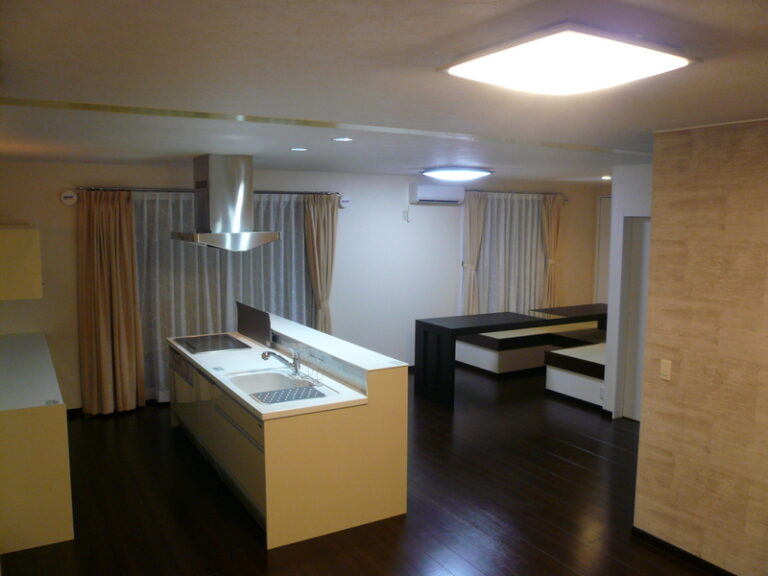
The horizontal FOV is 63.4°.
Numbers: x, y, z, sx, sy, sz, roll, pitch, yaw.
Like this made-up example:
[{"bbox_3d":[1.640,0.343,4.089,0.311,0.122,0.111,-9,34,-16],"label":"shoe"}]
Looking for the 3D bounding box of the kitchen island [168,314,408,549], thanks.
[{"bbox_3d":[-0.940,0.907,5.003,0.985,1.006,2.676,-3,7,-30],"label":"kitchen island"}]

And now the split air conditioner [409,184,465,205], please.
[{"bbox_3d":[0.675,-1.190,7.929,0.729,0.241,0.217,-3,7,-30],"label":"split air conditioner"}]

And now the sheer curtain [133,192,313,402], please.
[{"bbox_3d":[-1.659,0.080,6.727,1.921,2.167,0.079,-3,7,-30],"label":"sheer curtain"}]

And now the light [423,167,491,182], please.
[{"bbox_3d":[0.789,-1.213,6.742,0.591,0.124,0.591,-3,7,-30],"label":"light"}]

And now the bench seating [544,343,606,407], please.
[{"bbox_3d":[2.595,0.967,6.905,1.428,0.497,0.808,-3,7,-30],"label":"bench seating"}]

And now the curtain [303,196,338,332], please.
[{"bbox_3d":[-0.730,0.036,7.224,0.364,2.211,0.128,-3,7,-30],"label":"curtain"}]

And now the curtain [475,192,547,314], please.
[{"bbox_3d":[1.767,-0.371,8.676,1.251,1.876,0.079,-3,7,-30],"label":"curtain"}]

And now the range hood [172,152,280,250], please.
[{"bbox_3d":[-1.420,-0.741,5.448,0.670,0.799,1.005,-3,7,-30],"label":"range hood"}]

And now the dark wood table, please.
[{"bbox_3d":[1.815,0.737,7.474,2.955,0.832,0.690,-3,7,-30],"label":"dark wood table"}]

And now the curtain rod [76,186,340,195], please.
[{"bbox_3d":[-1.712,-1.020,6.567,2.788,0.044,0.079,-3,7,-30],"label":"curtain rod"}]

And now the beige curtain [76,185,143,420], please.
[{"bbox_3d":[-2.678,0.156,6.107,0.527,2.201,0.138,-3,7,-30],"label":"beige curtain"}]

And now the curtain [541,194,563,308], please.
[{"bbox_3d":[2.420,-0.406,9.012,0.355,1.876,0.128,-3,7,-30],"label":"curtain"}]

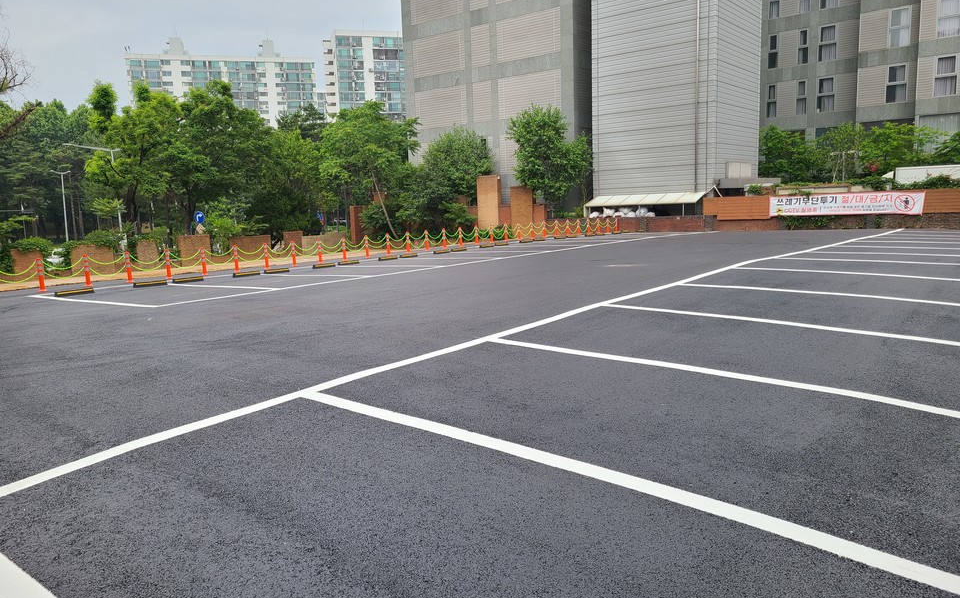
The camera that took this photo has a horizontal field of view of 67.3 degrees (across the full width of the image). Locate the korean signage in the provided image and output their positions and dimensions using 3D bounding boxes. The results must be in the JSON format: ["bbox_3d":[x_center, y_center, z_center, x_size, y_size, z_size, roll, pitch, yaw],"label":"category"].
[{"bbox_3d":[14.946,-3.872,29.765,5.800,0.920,0.060,4,10,38],"label":"korean signage"}]

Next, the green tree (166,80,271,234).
[{"bbox_3d":[-10.652,-5.359,29.484,4.500,6.987,4.500,-2,8,0],"label":"green tree"}]

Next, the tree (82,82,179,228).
[{"bbox_3d":[-13.746,-5.045,28.503,4.300,6.864,4.300,-2,8,0],"label":"tree"}]

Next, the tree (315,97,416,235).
[{"bbox_3d":[-4.289,-4.805,27.576,3.891,5.481,3.891,-2,8,0],"label":"tree"}]

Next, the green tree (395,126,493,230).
[{"bbox_3d":[-1.540,-4.949,30.600,4.151,4.710,4.151,-2,8,0],"label":"green tree"}]

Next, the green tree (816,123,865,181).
[{"bbox_3d":[17.272,-6.868,34.463,2.400,2.971,2.400,-2,8,0],"label":"green tree"}]

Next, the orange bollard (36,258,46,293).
[{"bbox_3d":[-9.703,-0.526,15.937,0.200,0.740,0.200,-2,8,0],"label":"orange bollard"}]

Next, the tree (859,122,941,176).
[{"bbox_3d":[19.182,-6.614,32.994,3.700,2.948,3.400,-2,8,0],"label":"tree"}]

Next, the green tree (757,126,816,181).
[{"bbox_3d":[15.161,-6.971,35.447,3.000,3.046,3.000,-2,8,0],"label":"green tree"}]

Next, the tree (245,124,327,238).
[{"bbox_3d":[-8.409,-4.877,31.585,4.000,5.477,4.000,-2,8,0],"label":"tree"}]

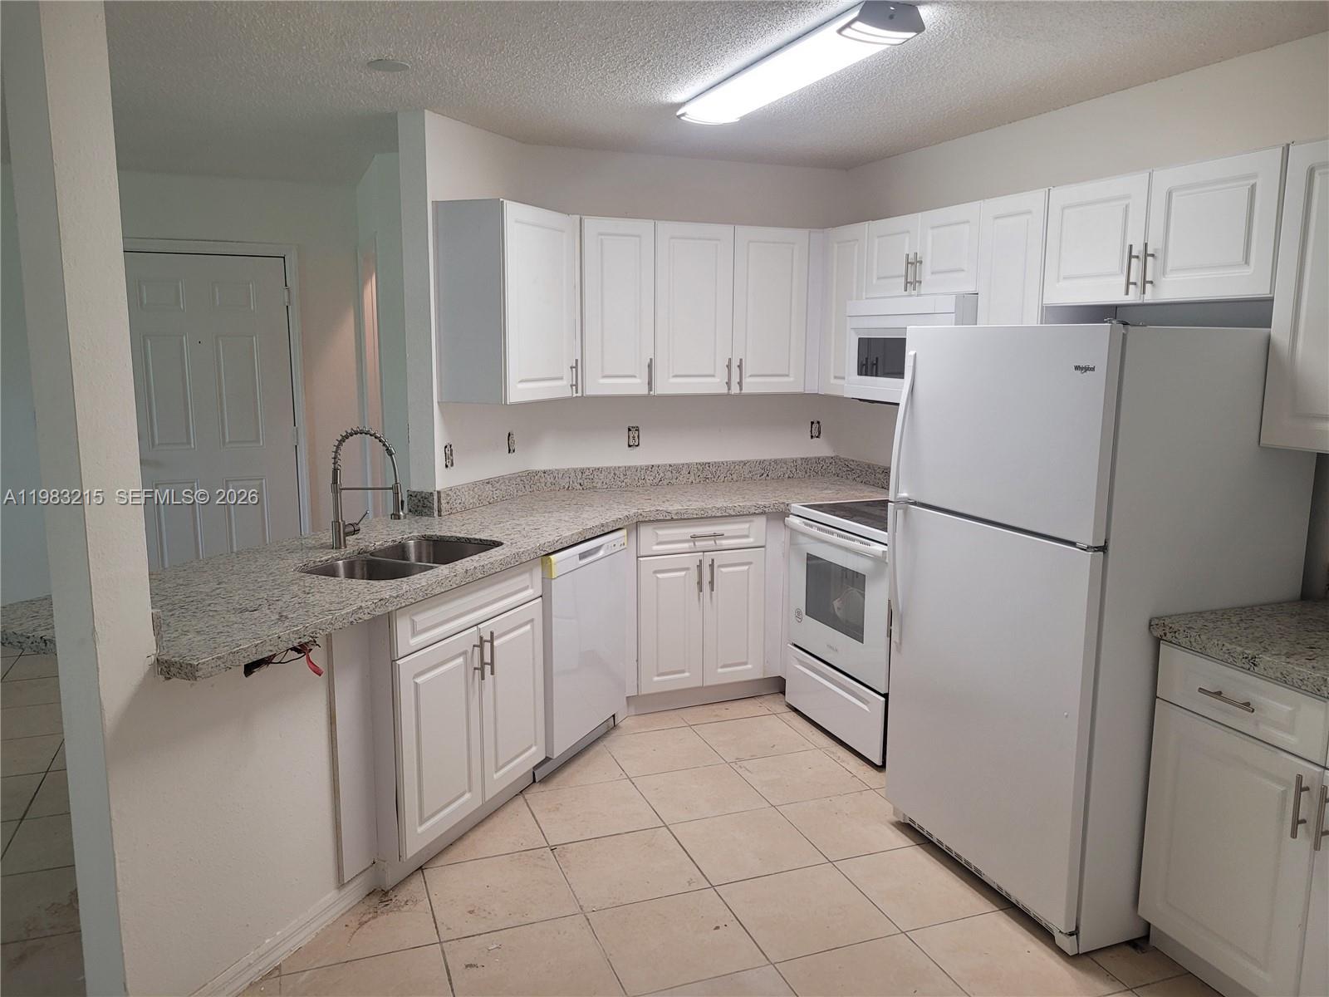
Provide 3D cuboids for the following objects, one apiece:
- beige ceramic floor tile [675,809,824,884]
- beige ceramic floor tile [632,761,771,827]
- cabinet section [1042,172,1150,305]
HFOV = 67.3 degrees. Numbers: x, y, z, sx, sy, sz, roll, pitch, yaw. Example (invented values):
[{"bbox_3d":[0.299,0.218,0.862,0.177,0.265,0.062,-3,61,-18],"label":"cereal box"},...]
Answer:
[{"bbox_3d":[0.269,1.145,3.297,0.404,0.010,0.404,-3,10,-20],"label":"beige ceramic floor tile"},{"bbox_3d":[0.130,1.095,3.708,0.405,0.010,0.405,-3,10,-20],"label":"beige ceramic floor tile"},{"bbox_3d":[1.332,-0.791,3.084,0.020,0.363,0.409,-3,9,-20],"label":"cabinet section"}]

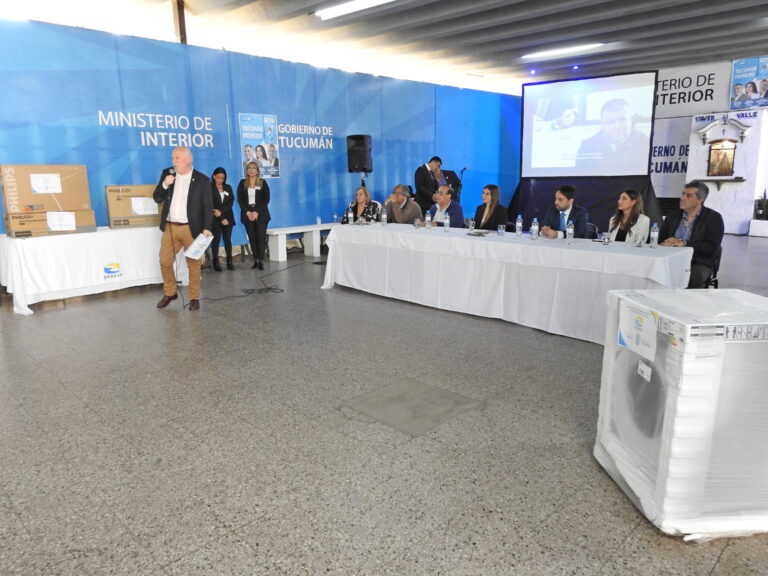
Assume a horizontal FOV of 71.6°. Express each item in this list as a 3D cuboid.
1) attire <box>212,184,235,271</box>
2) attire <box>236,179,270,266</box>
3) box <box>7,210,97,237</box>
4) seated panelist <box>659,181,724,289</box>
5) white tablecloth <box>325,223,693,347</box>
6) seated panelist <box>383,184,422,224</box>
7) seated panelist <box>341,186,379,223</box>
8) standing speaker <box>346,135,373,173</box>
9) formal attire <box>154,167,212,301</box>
[{"bbox_3d":[-2.495,-0.967,8.260,0.440,1.300,0.300,-3,13,-10],"label":"attire"},{"bbox_3d":[-2.016,-1.019,8.301,0.520,1.330,0.320,-3,13,-8],"label":"attire"},{"bbox_3d":[-4.103,-0.815,6.628,0.860,0.275,0.360,-11,16,-37],"label":"box"},{"bbox_3d":[2.803,-0.328,5.056,0.740,1.350,0.580,-9,15,-31],"label":"seated panelist"},{"bbox_3d":[0.970,-0.208,5.952,4.150,0.780,0.950,10,17,40],"label":"white tablecloth"},{"bbox_3d":[0.177,-0.819,7.596,0.560,1.280,0.720,10,17,41],"label":"seated panelist"},{"bbox_3d":[-0.359,-0.828,7.718,0.540,1.260,0.700,6,14,27],"label":"seated panelist"},{"bbox_3d":[-0.394,-2.207,8.779,0.380,0.610,0.350,4,13,19],"label":"standing speaker"},{"bbox_3d":[-2.259,-0.580,6.031,0.610,1.490,0.420,0,13,5],"label":"formal attire"}]

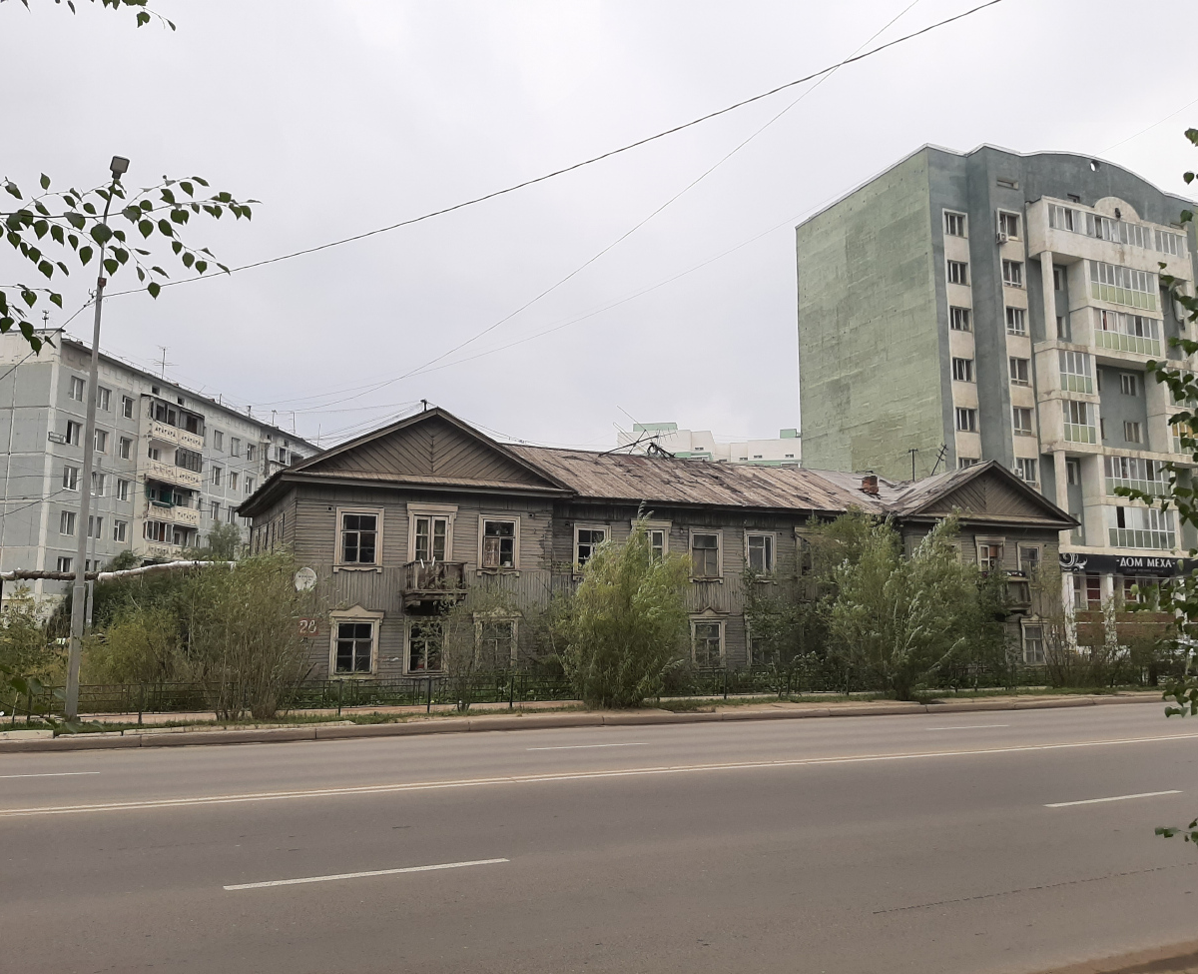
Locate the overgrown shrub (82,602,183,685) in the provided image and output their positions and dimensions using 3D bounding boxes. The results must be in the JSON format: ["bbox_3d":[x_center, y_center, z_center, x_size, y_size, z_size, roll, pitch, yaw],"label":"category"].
[{"bbox_3d":[-11.954,4.234,24.976,2.500,2.550,2.500,4,-9,-24],"label":"overgrown shrub"}]

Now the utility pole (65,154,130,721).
[{"bbox_3d":[-10.133,-0.957,19.490,0.450,11.350,1.550,4,-9,-24],"label":"utility pole"}]

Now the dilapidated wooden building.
[{"bbox_3d":[2.807,3.197,37.838,30.550,8.350,11.500,4,-9,-24],"label":"dilapidated wooden building"}]

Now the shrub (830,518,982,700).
[{"bbox_3d":[8.589,3.275,26.924,4.500,4.986,3.700,4,-9,-24],"label":"shrub"}]

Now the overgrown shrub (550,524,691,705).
[{"bbox_3d":[0.599,3.054,23.876,3.300,4.513,3.000,0,-8,0],"label":"overgrown shrub"}]

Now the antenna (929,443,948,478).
[{"bbox_3d":[14.652,-1.163,42.067,0.900,1.568,0.500,4,-9,-24],"label":"antenna"}]

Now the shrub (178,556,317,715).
[{"bbox_3d":[-7.446,3.166,20.865,2.800,3.570,2.600,4,-9,-24],"label":"shrub"}]

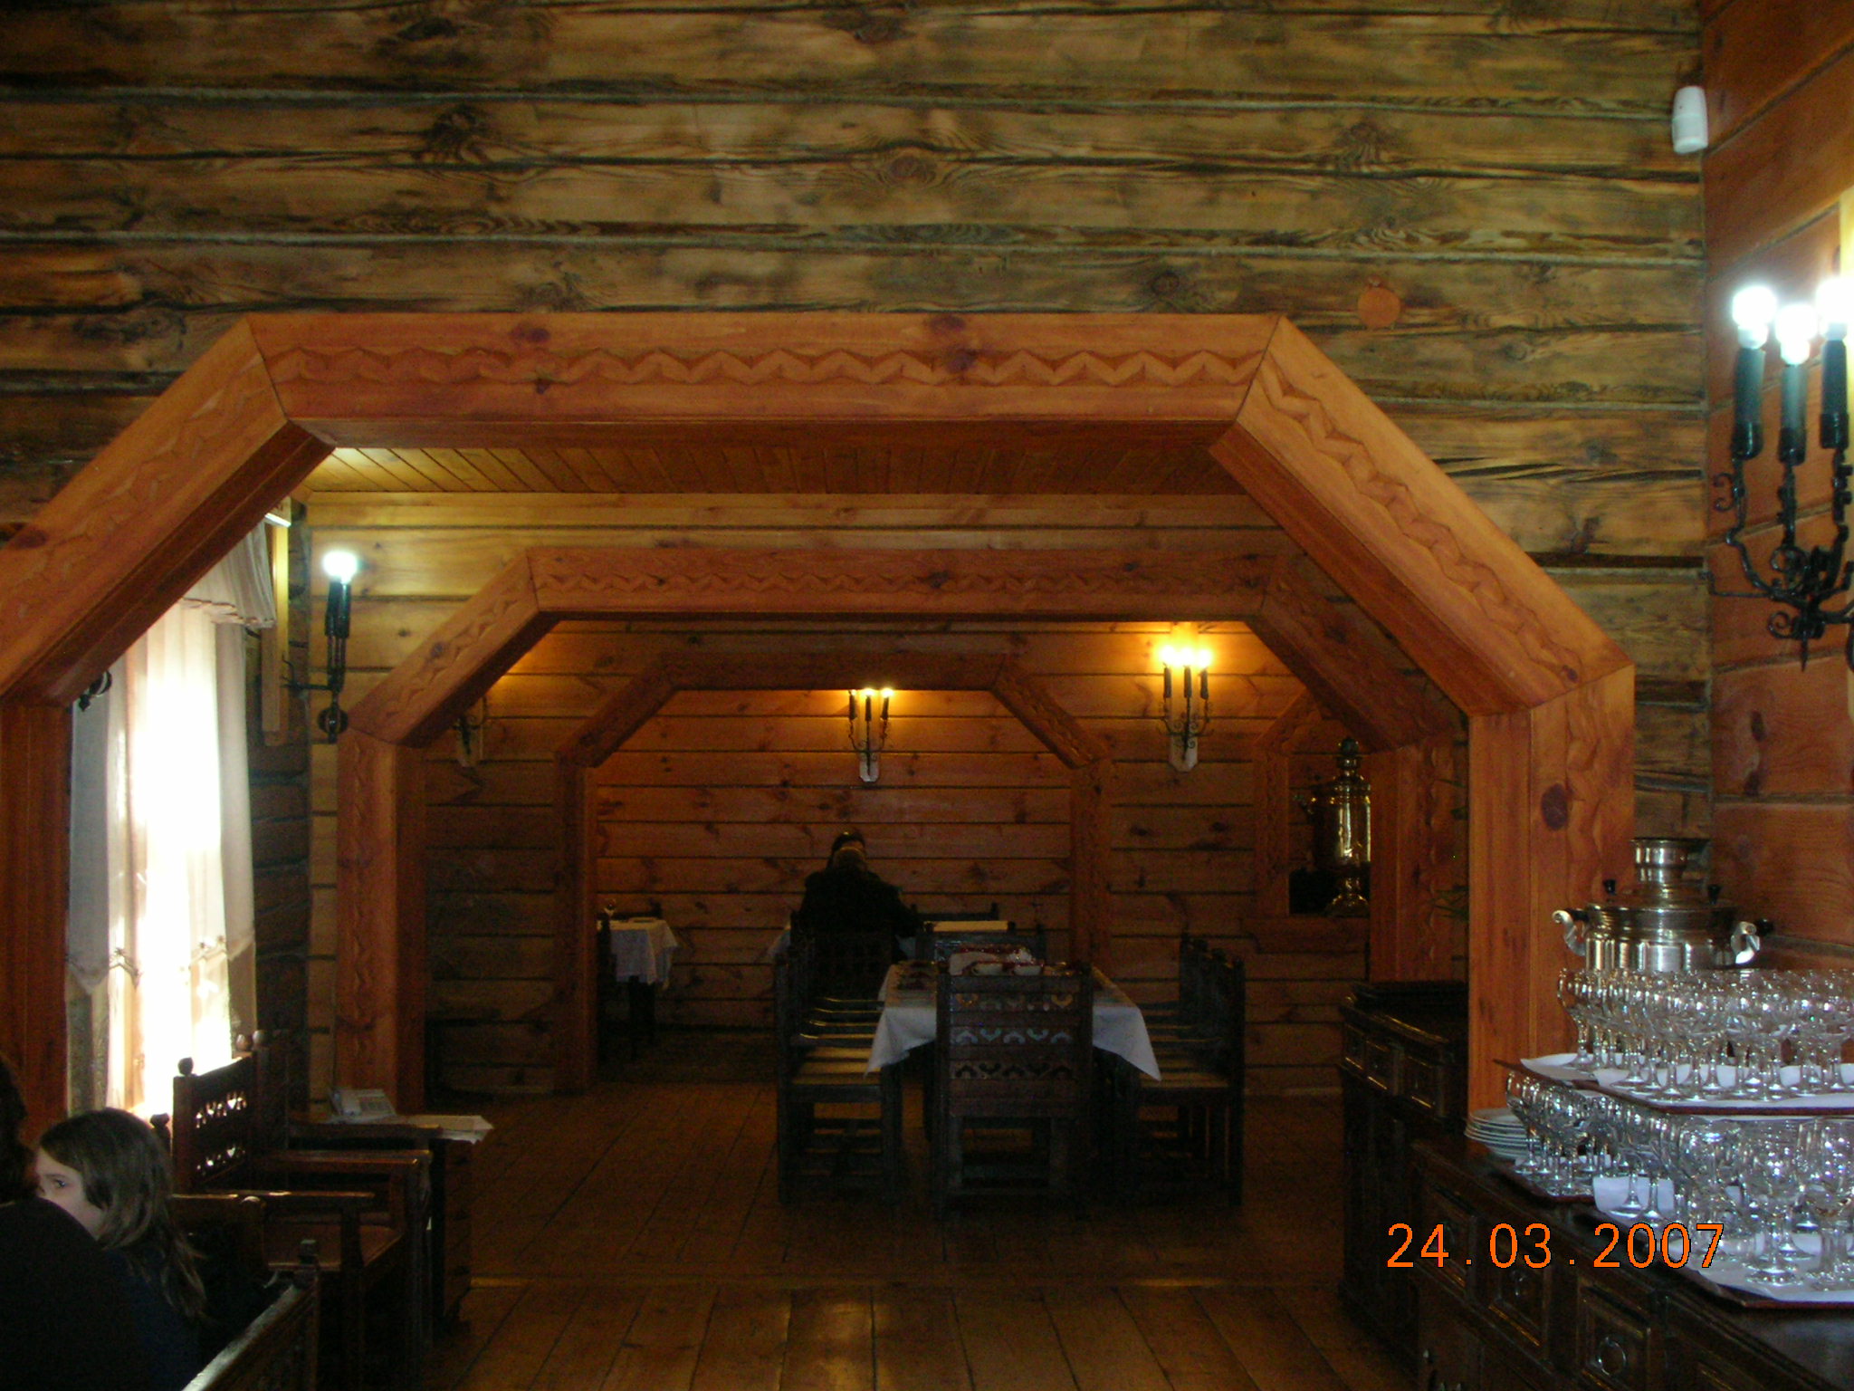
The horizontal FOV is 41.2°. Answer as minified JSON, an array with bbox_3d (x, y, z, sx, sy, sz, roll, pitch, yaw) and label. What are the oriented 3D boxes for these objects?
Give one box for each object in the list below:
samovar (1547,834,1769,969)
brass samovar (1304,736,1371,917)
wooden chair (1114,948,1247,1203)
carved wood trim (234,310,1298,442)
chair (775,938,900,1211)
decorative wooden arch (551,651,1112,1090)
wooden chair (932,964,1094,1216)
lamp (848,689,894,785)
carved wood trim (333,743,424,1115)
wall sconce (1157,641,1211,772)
[{"bbox_3d":[1.280,0.501,4.288,0.355,0.510,0.310,-2,-3,40],"label":"samovar"},{"bbox_3d":[2.274,0.708,13.251,0.540,0.973,0.460,0,-2,-1],"label":"brass samovar"},{"bbox_3d":[0.958,1.470,9.578,0.481,0.930,0.568,0,-2,-1],"label":"wooden chair"},{"bbox_3d":[-0.304,-0.604,4.754,1.910,0.199,0.340,0,-2,-1],"label":"carved wood trim"},{"bbox_3d":[-0.336,1.461,9.607,0.470,0.948,0.568,0,-2,-1],"label":"chair"},{"bbox_3d":[-0.496,0.929,13.243,2.945,2.316,0.350,0,-2,-1],"label":"decorative wooden arch"},{"bbox_3d":[0.319,1.467,9.348,0.588,0.915,0.500,0,-2,-1],"label":"wooden chair"},{"bbox_3d":[-0.366,0.238,15.871,0.286,0.653,0.200,0,-2,-1],"label":"lamp"},{"bbox_3d":[-1.773,0.989,7.944,0.186,1.747,0.420,0,-2,-1],"label":"carved wood trim"},{"bbox_3d":[1.372,0.065,13.070,0.260,0.676,0.200,0,-2,-1],"label":"wall sconce"}]

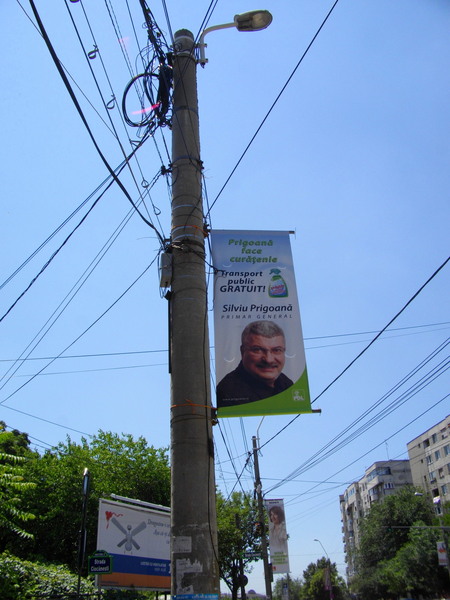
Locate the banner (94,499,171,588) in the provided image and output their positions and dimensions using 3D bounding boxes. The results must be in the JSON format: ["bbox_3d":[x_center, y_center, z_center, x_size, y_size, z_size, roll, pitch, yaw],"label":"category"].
[{"bbox_3d":[-2.965,9.417,20.998,0.250,2.750,5.600,-19,-34,25],"label":"banner"}]

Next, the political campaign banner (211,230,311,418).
[{"bbox_3d":[0.309,0.137,5.287,0.824,2.020,0.050,0,-31,-6],"label":"political campaign banner"}]

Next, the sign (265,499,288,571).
[{"bbox_3d":[1.919,8.577,20.234,0.700,2.500,0.050,-1,-31,-4],"label":"sign"}]

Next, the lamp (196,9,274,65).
[{"bbox_3d":[0.158,-3.472,7.407,1.046,1.106,0.280,-2,-31,-2],"label":"lamp"}]

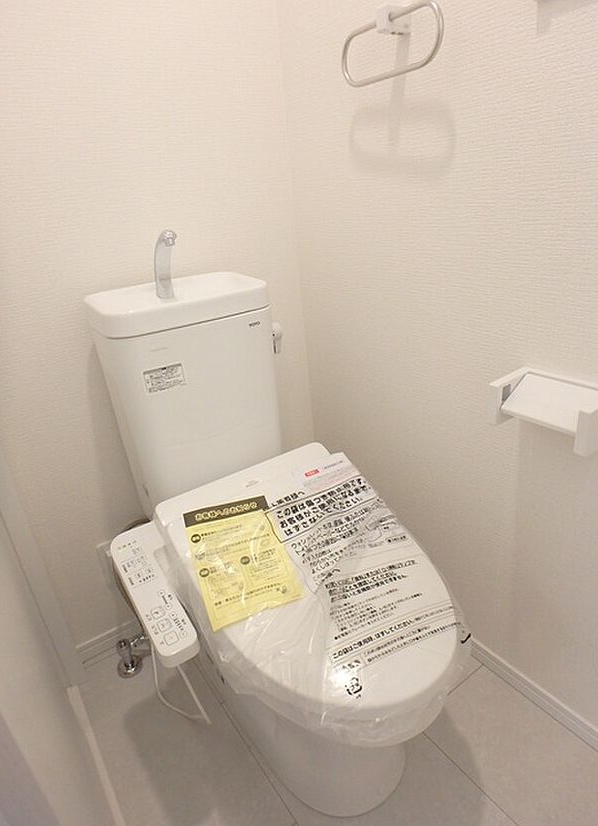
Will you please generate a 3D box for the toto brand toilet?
[{"bbox_3d":[-0.061,0.246,0.927,0.466,0.883,0.763,-20,28,-30],"label":"toto brand toilet"}]

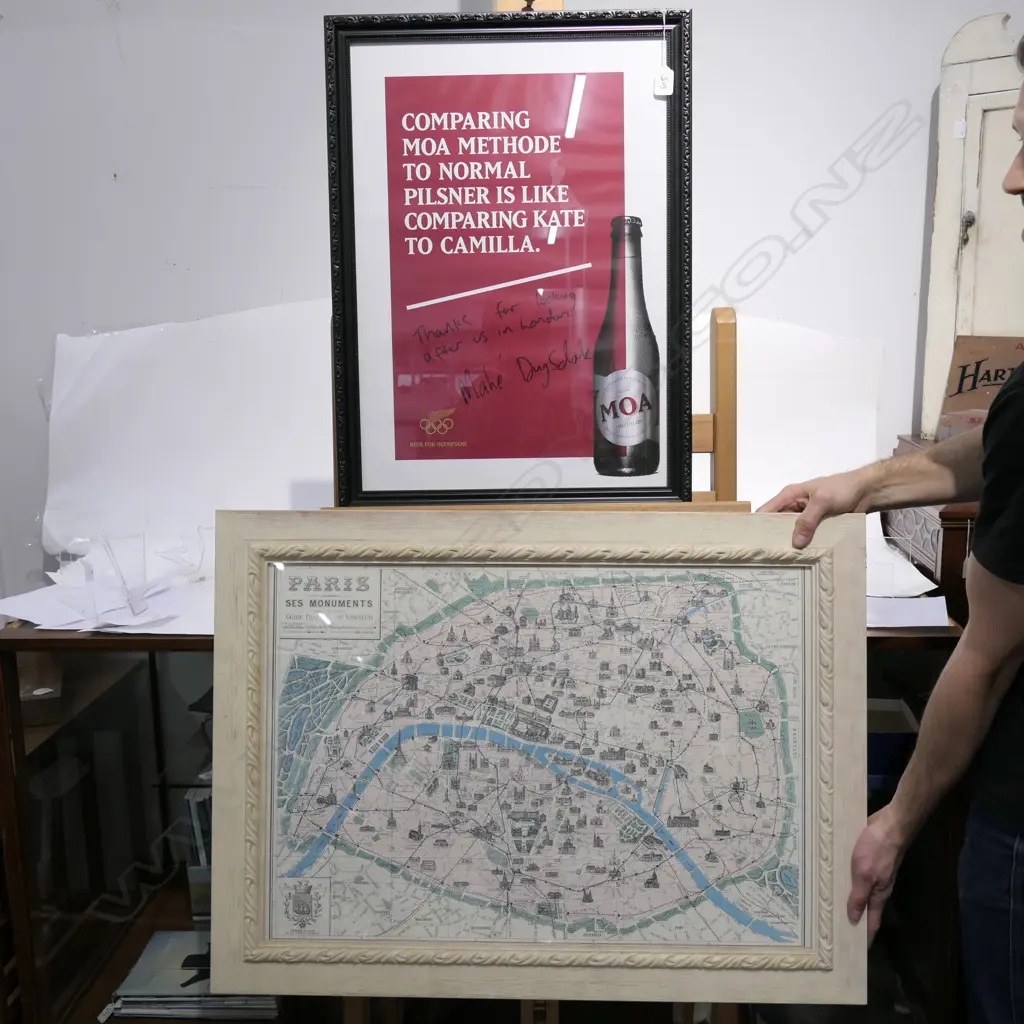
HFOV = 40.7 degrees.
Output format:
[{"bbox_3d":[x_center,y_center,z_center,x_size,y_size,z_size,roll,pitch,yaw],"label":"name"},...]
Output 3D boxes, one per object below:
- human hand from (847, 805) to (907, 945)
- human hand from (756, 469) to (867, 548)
[{"bbox_3d":[0.458,0.462,1.750,0.080,0.180,0.100,13,9,14],"label":"human hand"},{"bbox_3d":[0.370,-0.003,1.760,0.170,0.085,0.100,-21,11,6],"label":"human hand"}]

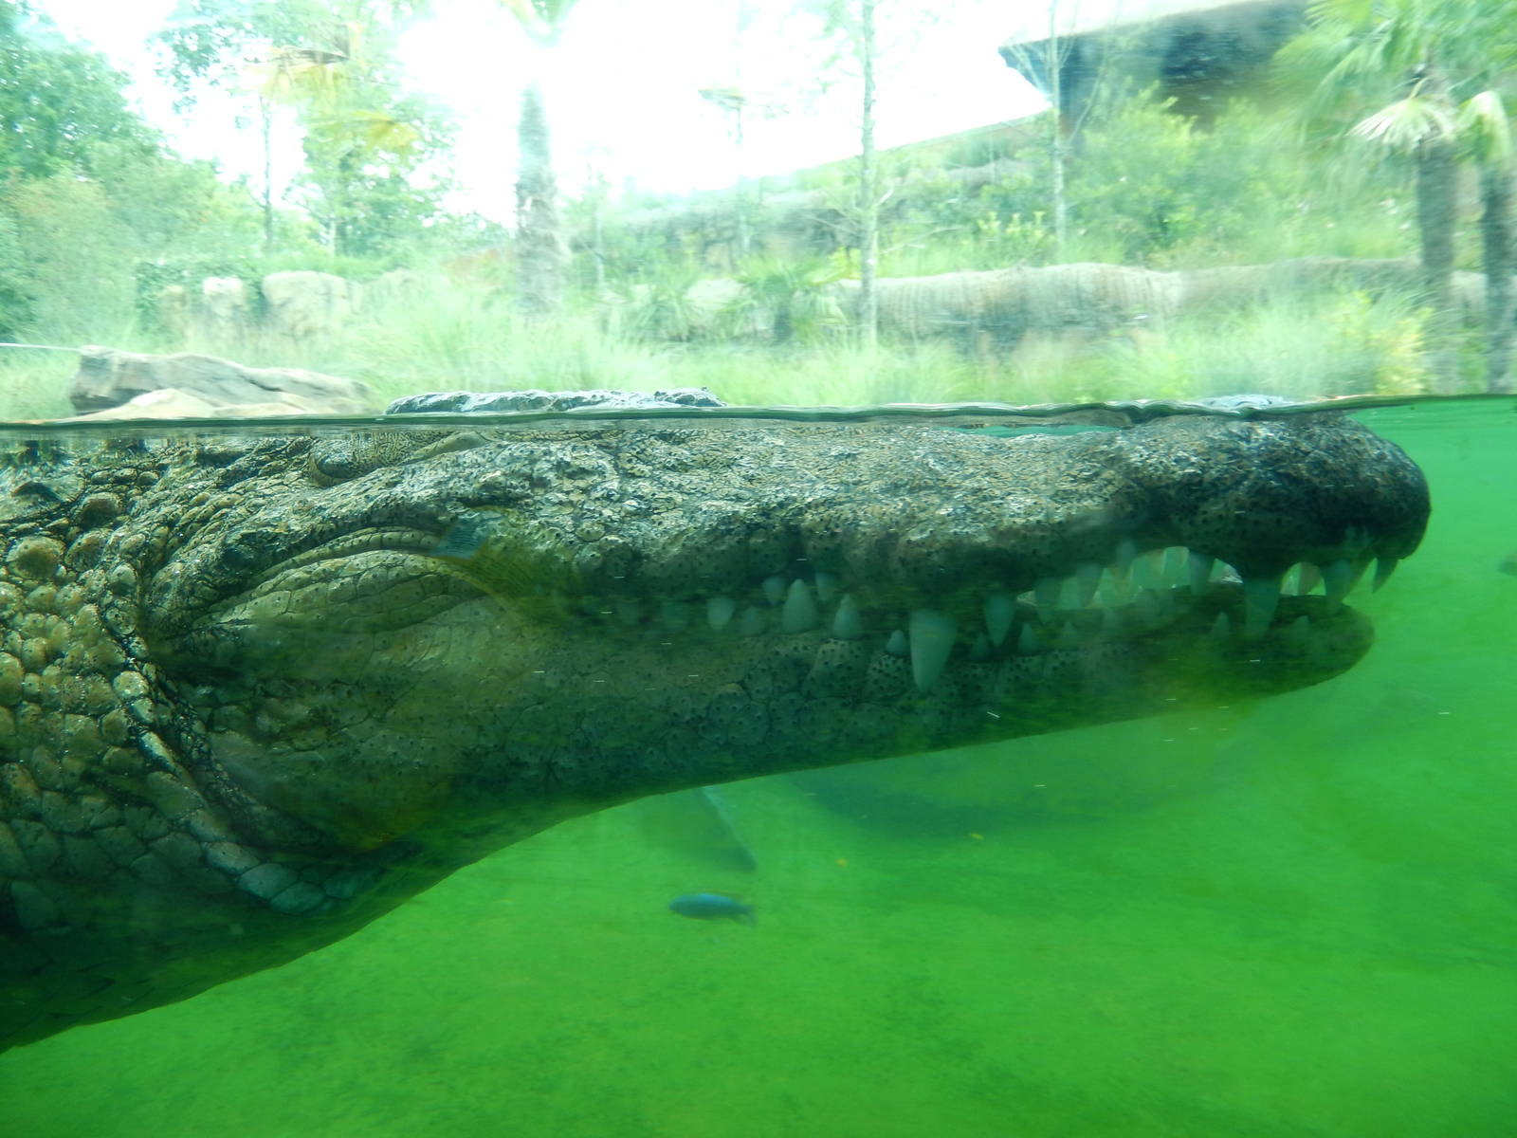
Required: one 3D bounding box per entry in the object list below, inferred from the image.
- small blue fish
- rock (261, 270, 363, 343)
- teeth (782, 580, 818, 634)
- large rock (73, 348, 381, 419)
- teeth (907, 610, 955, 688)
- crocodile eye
[{"bbox_3d":[-0.051,0.374,1.350,0.094,0.036,0.018,-1,7,-3],"label":"small blue fish"},{"bbox_3d":[-4.545,-2.662,12.500,1.030,0.740,0.750,-2,8,-11],"label":"rock"},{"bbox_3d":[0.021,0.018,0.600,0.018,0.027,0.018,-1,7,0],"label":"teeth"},{"bbox_3d":[-3.409,-1.187,7.800,1.950,0.460,0.950,-2,8,-6],"label":"large rock"},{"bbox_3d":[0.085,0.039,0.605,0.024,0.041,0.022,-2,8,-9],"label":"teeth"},{"bbox_3d":[-0.172,-0.053,0.585,0.084,0.028,0.032,-2,8,-11],"label":"crocodile eye"}]

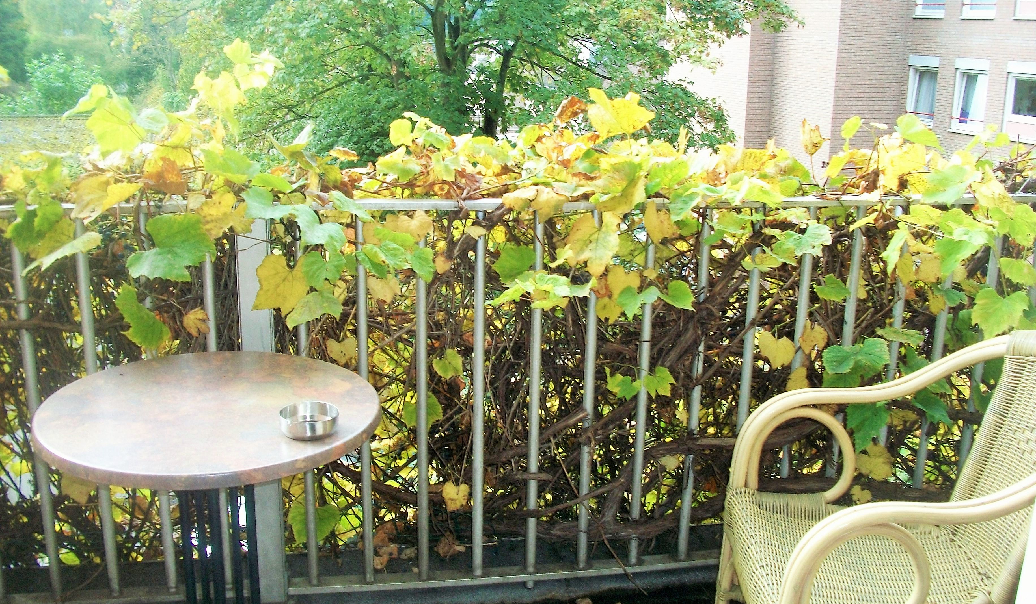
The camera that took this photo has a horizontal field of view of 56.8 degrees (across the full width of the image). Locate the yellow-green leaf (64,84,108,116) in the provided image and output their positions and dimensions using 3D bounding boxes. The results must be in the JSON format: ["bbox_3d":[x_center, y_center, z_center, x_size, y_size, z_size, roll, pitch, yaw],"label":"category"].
[{"bbox_3d":[-0.847,-0.396,1.879,0.086,0.062,0.060,-3,16,-15],"label":"yellow-green leaf"}]

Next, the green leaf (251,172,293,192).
[{"bbox_3d":[-0.520,-0.253,2.025,0.087,0.025,0.073,-2,51,-12],"label":"green leaf"}]

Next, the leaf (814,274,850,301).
[{"bbox_3d":[0.758,-0.034,2.313,0.093,0.068,0.025,3,-5,-10],"label":"leaf"}]

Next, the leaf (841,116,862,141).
[{"bbox_3d":[0.816,-0.425,2.344,0.052,0.064,0.035,1,-5,0],"label":"leaf"}]

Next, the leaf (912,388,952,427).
[{"bbox_3d":[1.070,0.270,2.477,0.118,0.110,0.045,-1,-4,-10],"label":"leaf"}]

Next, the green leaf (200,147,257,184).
[{"bbox_3d":[-0.582,-0.276,1.935,0.111,0.068,0.070,-3,16,-15],"label":"green leaf"}]

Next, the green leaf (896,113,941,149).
[{"bbox_3d":[0.977,-0.412,2.328,0.124,0.091,0.045,-1,-15,-9],"label":"green leaf"}]

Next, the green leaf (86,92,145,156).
[{"bbox_3d":[-0.833,-0.369,1.985,0.122,0.129,0.040,-1,5,-9],"label":"green leaf"}]

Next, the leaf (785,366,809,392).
[{"bbox_3d":[0.704,0.201,2.414,0.071,0.083,0.025,-1,6,-10],"label":"leaf"}]

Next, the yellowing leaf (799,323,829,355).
[{"bbox_3d":[0.726,0.090,2.357,0.076,0.082,0.020,3,5,4],"label":"yellowing leaf"}]

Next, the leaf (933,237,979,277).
[{"bbox_3d":[1.033,-0.105,2.255,0.090,0.086,0.050,7,16,17],"label":"leaf"}]

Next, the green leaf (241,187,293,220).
[{"bbox_3d":[-0.505,-0.199,1.929,0.100,0.060,0.070,-2,16,-14],"label":"green leaf"}]

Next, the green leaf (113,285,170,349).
[{"bbox_3d":[-0.797,0.033,2.008,0.080,0.152,0.050,-28,15,-15],"label":"green leaf"}]

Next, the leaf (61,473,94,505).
[{"bbox_3d":[-1.008,0.415,2.195,0.089,0.102,0.020,-4,6,-18],"label":"leaf"}]

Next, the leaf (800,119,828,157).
[{"bbox_3d":[0.686,-0.381,2.217,0.055,0.084,0.050,5,16,11],"label":"leaf"}]

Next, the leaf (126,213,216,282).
[{"bbox_3d":[-0.696,-0.109,1.919,0.166,0.132,0.070,-3,16,-18],"label":"leaf"}]

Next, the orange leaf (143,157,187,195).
[{"bbox_3d":[-0.722,-0.258,1.957,0.082,0.075,0.060,-3,16,-18],"label":"orange leaf"}]

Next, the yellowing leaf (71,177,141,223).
[{"bbox_3d":[-0.849,-0.212,1.980,0.139,0.098,0.065,-1,-4,-10],"label":"yellowing leaf"}]

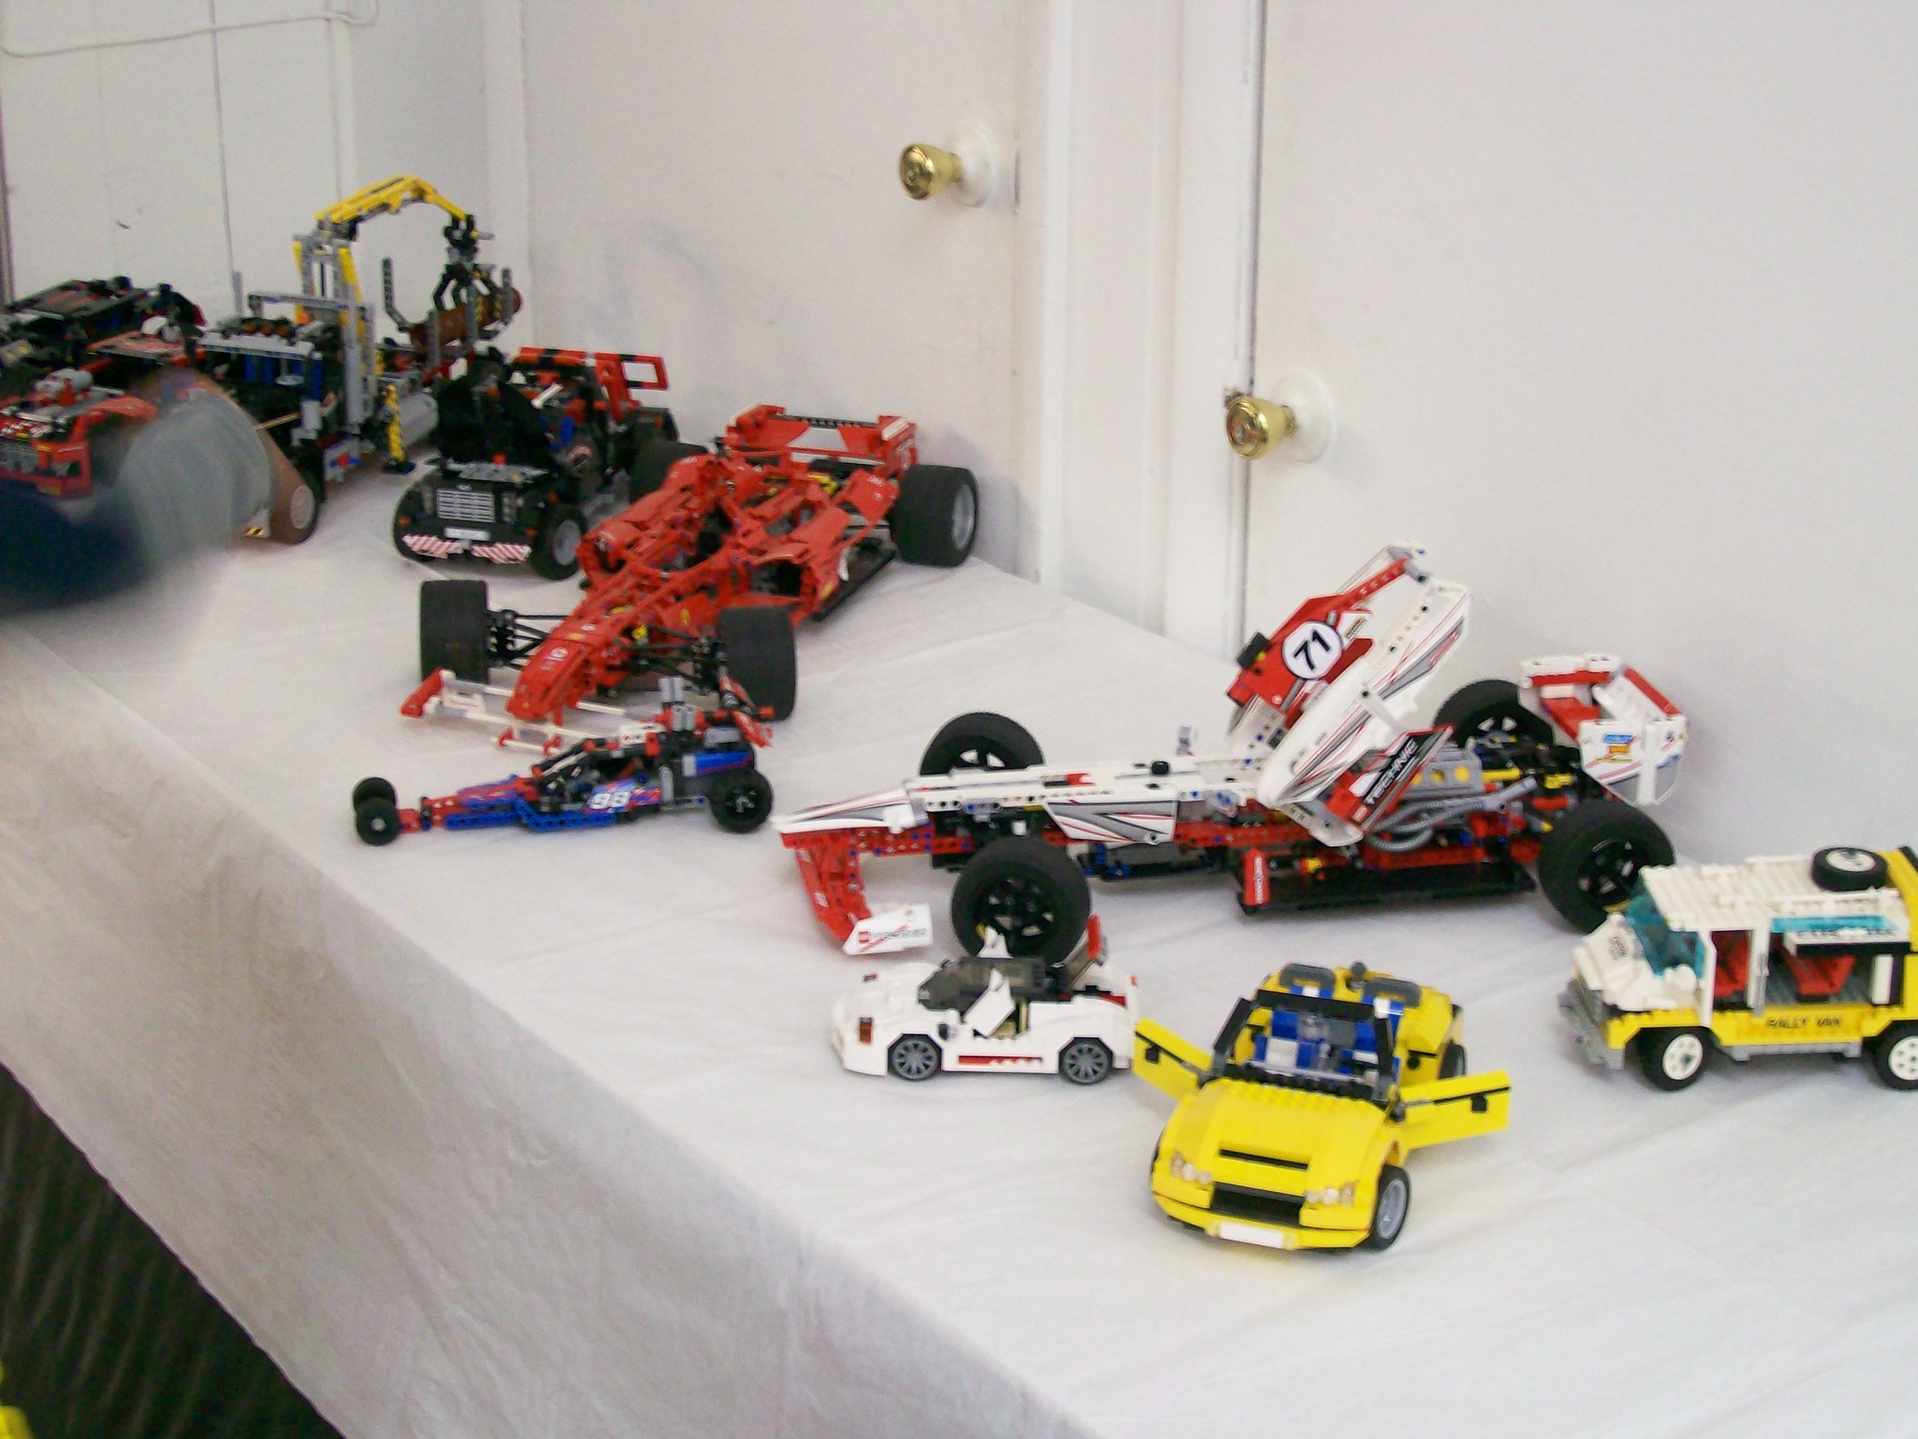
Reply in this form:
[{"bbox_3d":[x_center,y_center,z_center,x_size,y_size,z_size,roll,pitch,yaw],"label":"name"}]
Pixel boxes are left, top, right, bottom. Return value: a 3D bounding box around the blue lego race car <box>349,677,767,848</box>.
[{"bbox_3d":[-0.274,0.022,2.124,0.281,0.096,0.125,-4,20,-10],"label":"blue lego race car"}]

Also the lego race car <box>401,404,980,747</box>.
[{"bbox_3d":[-0.214,-0.128,2.503,0.296,0.120,0.637,6,21,18],"label":"lego race car"}]

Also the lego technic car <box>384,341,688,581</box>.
[{"bbox_3d":[-0.370,-0.232,2.756,0.164,0.150,0.305,7,21,21],"label":"lego technic car"}]

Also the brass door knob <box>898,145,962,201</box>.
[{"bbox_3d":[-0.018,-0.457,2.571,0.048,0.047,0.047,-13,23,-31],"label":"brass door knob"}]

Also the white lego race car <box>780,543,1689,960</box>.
[{"bbox_3d":[0.166,0.005,1.986,0.573,0.210,0.262,-3,20,-6],"label":"white lego race car"}]

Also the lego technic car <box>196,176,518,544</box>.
[{"bbox_3d":[-0.573,-0.354,2.911,0.140,0.280,0.452,9,22,25],"label":"lego technic car"}]

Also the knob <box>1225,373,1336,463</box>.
[{"bbox_3d":[0.231,-0.218,2.283,0.060,0.065,0.065,-13,23,-31],"label":"knob"}]

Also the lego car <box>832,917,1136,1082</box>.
[{"bbox_3d":[0.014,0.156,1.764,0.175,0.080,0.071,1,20,5],"label":"lego car"}]

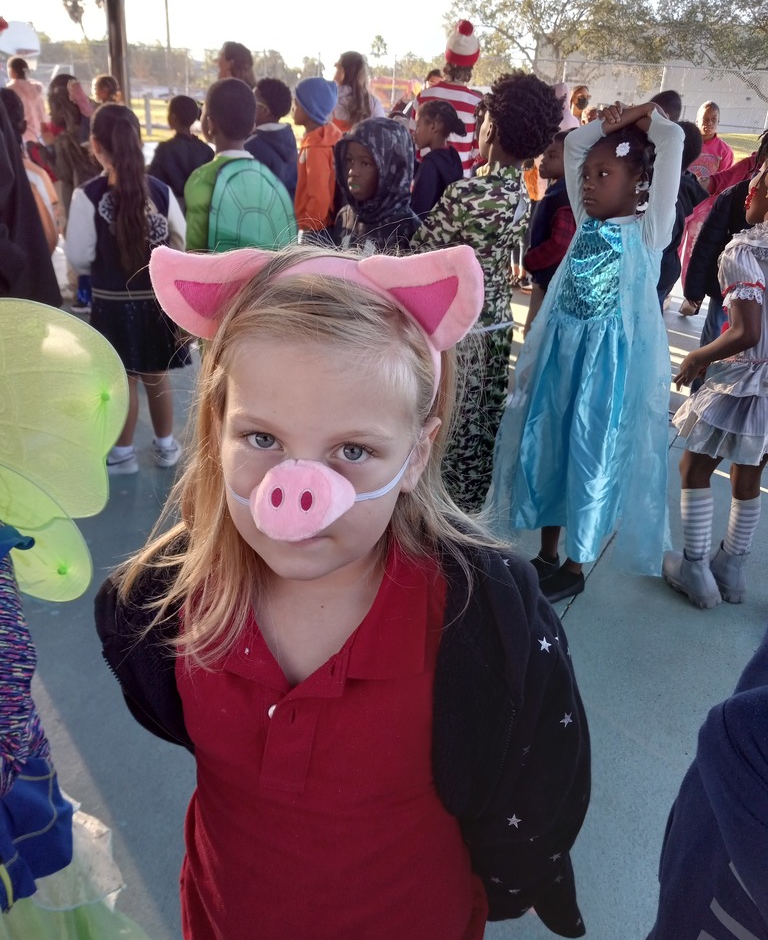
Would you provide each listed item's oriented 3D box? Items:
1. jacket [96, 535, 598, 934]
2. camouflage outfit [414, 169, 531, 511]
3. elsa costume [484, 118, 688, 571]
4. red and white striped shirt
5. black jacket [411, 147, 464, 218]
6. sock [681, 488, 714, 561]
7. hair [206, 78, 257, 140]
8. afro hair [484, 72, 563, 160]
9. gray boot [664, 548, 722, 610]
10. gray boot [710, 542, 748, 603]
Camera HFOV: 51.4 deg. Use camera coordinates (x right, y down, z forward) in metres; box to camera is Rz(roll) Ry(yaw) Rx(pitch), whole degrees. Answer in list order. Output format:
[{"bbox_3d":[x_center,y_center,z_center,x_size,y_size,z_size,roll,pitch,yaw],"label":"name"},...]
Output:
[{"bbox_3d":[-0.043,0.260,0.785,0.410,0.460,0.250,7,25,9],"label":"jacket"},{"bbox_3d":[0.251,-0.315,2.386,0.360,1.120,0.270,-17,31,-36],"label":"camouflage outfit"},{"bbox_3d":[0.574,-0.260,2.173,0.410,1.280,0.460,-17,31,-36],"label":"elsa costume"},{"bbox_3d":[0.351,-1.820,4.441,0.430,0.640,0.270,-8,27,-23],"label":"red and white striped shirt"},{"bbox_3d":[0.226,-1.213,3.568,0.230,0.470,0.330,9,26,14],"label":"black jacket"},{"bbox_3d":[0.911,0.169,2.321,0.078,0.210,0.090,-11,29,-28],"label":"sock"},{"bbox_3d":[-0.488,-1.148,2.544,0.155,0.170,0.175,-8,27,-23],"label":"hair"},{"bbox_3d":[0.357,-0.930,2.118,0.205,0.215,0.210,19,30,31],"label":"afro hair"},{"bbox_3d":[0.938,0.309,2.408,0.082,0.145,0.205,-13,29,-30],"label":"gray boot"},{"bbox_3d":[1.032,0.293,2.453,0.082,0.145,0.205,-5,26,-16],"label":"gray boot"}]

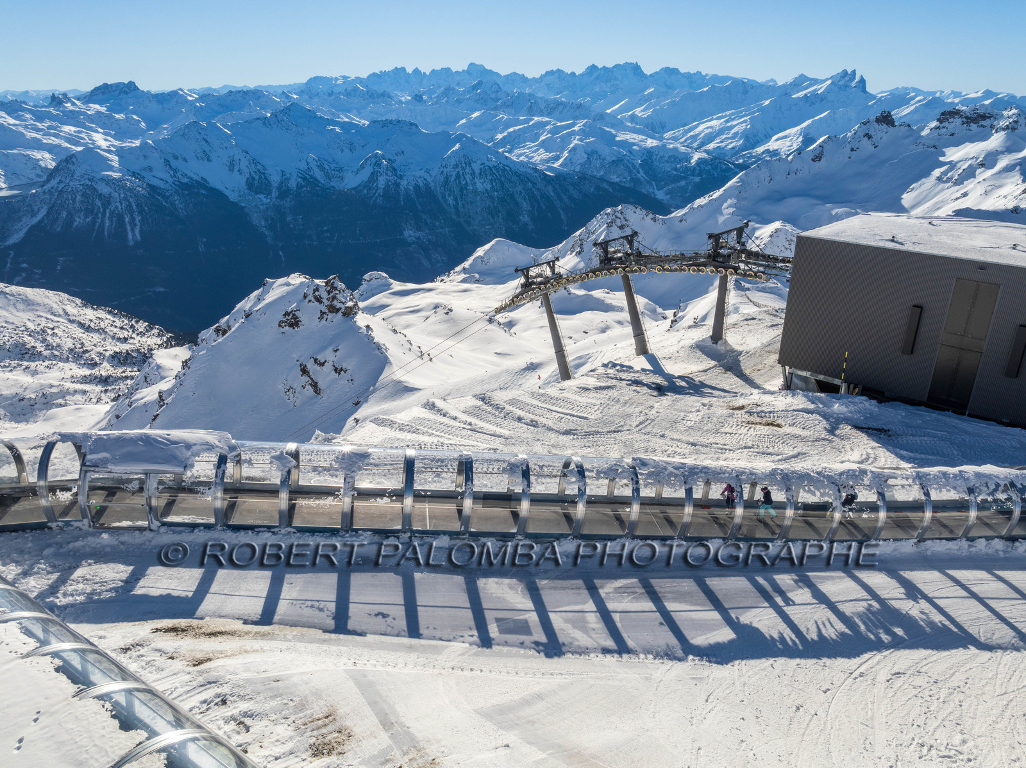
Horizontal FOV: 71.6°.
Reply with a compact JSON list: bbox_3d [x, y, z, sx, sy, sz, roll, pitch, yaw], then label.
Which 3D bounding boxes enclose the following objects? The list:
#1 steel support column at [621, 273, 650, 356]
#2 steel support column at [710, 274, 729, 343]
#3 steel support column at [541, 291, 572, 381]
[{"bbox_3d":[9.592,-5.781,56.610,1.000,7.150,1.000,-22,13,-42],"label":"steel support column"},{"bbox_3d":[14.963,-5.633,51.149,0.870,5.610,0.870,19,29,40],"label":"steel support column"},{"bbox_3d":[3.756,-4.546,63.135,0.930,8.810,0.930,-22,13,-42],"label":"steel support column"}]

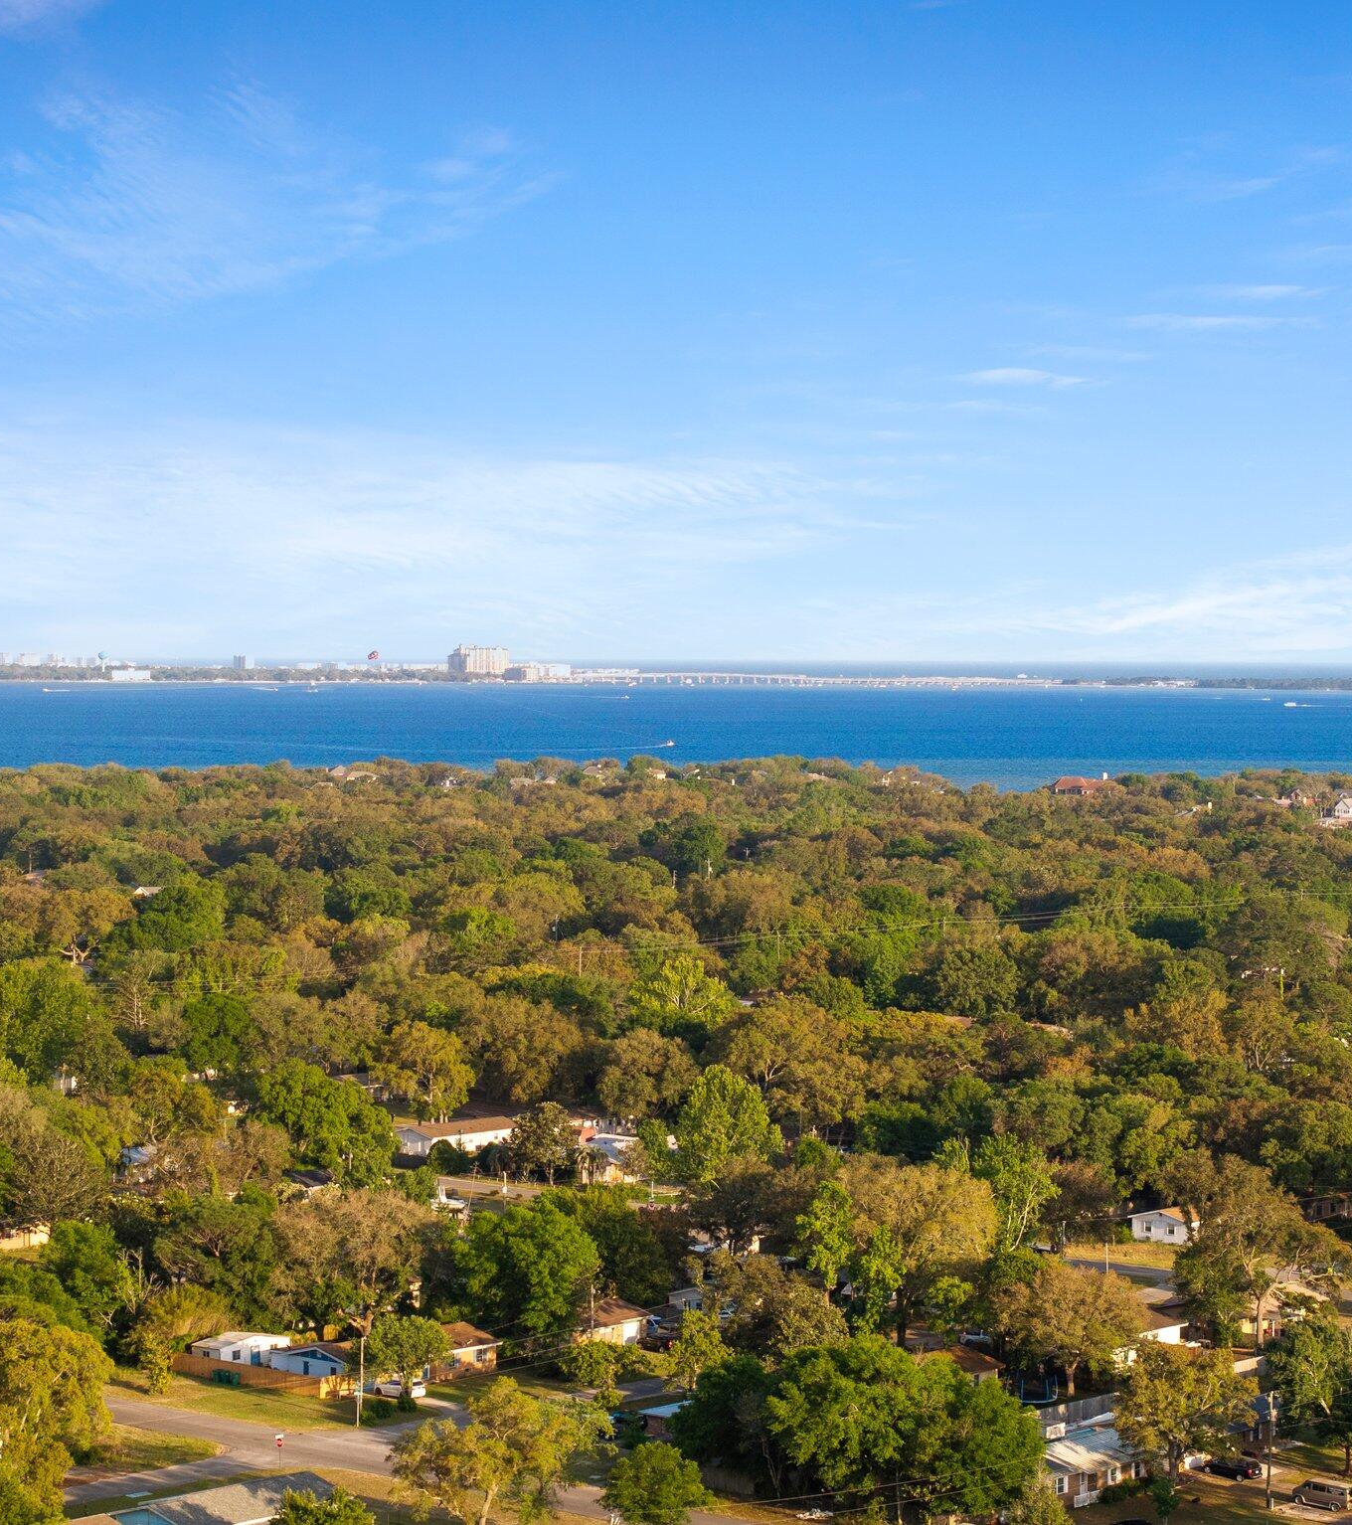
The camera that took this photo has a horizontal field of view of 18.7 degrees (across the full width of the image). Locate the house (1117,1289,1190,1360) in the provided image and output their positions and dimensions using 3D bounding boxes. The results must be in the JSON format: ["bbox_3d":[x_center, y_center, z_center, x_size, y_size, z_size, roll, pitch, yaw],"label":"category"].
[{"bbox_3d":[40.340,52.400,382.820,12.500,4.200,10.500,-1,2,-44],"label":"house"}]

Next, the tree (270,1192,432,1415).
[{"bbox_3d":[-29.050,46.490,374.890,14.570,16.000,14.570,0,2,0],"label":"tree"}]

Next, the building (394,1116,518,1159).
[{"bbox_3d":[-28.020,47.980,529.680,16.500,4.000,8.800,-1,2,-44],"label":"building"}]

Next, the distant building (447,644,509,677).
[{"bbox_3d":[-360.967,-181.952,7500.000,88.000,60.000,70.000,-1,2,-28],"label":"distant building"}]

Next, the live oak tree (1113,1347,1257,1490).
[{"bbox_3d":[38.767,49.840,315.498,10.800,10.800,10.600,0,2,0],"label":"live oak tree"}]

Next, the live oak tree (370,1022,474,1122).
[{"bbox_3d":[-33.926,41.840,554.027,13.800,14.600,13.000,0,2,0],"label":"live oak tree"}]

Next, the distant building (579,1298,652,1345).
[{"bbox_3d":[-9.146,51.983,382.179,7.500,4.300,10.500,2,2,40],"label":"distant building"}]

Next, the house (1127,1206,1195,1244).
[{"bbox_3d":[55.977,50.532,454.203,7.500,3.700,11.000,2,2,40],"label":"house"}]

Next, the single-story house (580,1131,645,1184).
[{"bbox_3d":[-7.469,48.547,503.470,11.000,4.300,8.500,2,2,40],"label":"single-story house"}]

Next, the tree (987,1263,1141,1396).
[{"bbox_3d":[34.091,49.033,357.299,13.200,12.000,13.000,0,2,0],"label":"tree"}]

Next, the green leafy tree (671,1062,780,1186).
[{"bbox_3d":[6.099,43.537,490.029,13.000,15.200,12.500,0,2,0],"label":"green leafy tree"}]

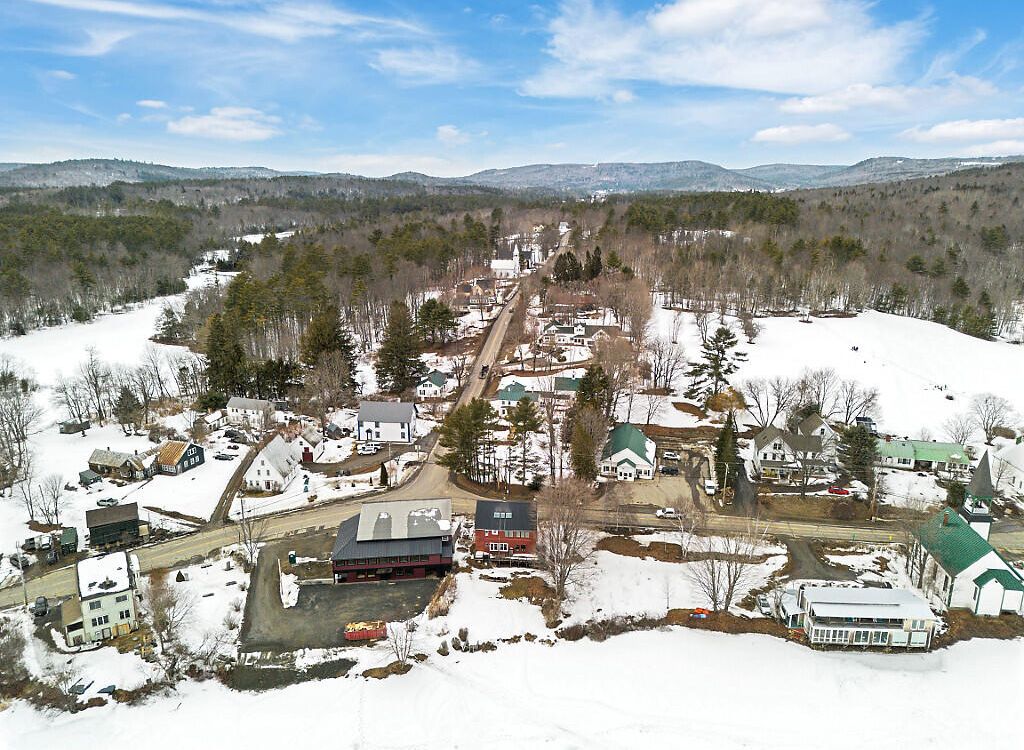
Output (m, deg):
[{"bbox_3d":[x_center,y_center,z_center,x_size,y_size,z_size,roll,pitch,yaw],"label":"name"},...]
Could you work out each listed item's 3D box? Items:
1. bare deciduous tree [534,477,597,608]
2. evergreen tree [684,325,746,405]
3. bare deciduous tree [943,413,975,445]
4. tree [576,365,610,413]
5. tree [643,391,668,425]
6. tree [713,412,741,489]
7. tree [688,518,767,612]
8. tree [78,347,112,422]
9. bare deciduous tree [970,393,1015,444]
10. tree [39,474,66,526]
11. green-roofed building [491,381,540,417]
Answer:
[{"bbox_3d":[9.380,28.540,122.820,10.330,23.290,10.330,0,15,0],"label":"bare deciduous tree"},{"bbox_3d":[66.726,-2.837,232.803,19.000,27.198,17.000,0,15,0],"label":"evergreen tree"},{"bbox_3d":[120.440,15.020,191.780,8.630,9.710,8.630,0,15,0],"label":"bare deciduous tree"},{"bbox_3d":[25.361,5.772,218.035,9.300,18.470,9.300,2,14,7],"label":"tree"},{"bbox_3d":[42.410,9.360,210.110,7.680,11.160,7.680,0,15,0],"label":"tree"},{"bbox_3d":[50.872,17.838,167.608,6.200,19.330,6.200,0,15,0],"label":"tree"},{"bbox_3d":[36.837,32.919,122.503,12.800,17.077,11.500,0,15,0],"label":"tree"},{"bbox_3d":[-128.302,3.389,218.642,8.500,24.200,8.500,-8,16,-30],"label":"tree"},{"bbox_3d":[132.239,11.996,194.814,9.800,14.350,9.800,10,17,34],"label":"bare deciduous tree"},{"bbox_3d":[-99.990,27.150,154.500,6.090,12.210,5.790,0,14,0],"label":"tree"},{"bbox_3d":[1.800,8.033,228.022,13.300,8.600,11.000,2,15,6],"label":"green-roofed building"}]

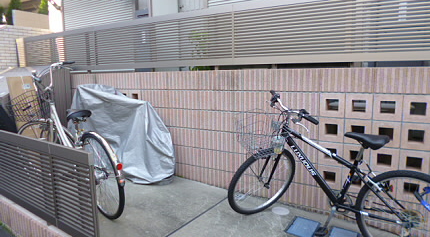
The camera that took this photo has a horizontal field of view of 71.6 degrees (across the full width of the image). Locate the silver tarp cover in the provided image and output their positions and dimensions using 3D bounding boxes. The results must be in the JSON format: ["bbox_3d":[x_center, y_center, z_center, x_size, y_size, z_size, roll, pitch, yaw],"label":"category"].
[{"bbox_3d":[-1.097,0.125,3.319,1.550,1.000,0.520,4,6,30],"label":"silver tarp cover"}]

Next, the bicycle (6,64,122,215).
[{"bbox_3d":[-1.261,0.134,2.465,1.670,1.180,0.610,6,8,44],"label":"bicycle"}]

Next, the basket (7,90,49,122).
[{"bbox_3d":[-1.670,-0.117,2.692,0.290,0.250,0.320,-4,19,4],"label":"basket"}]

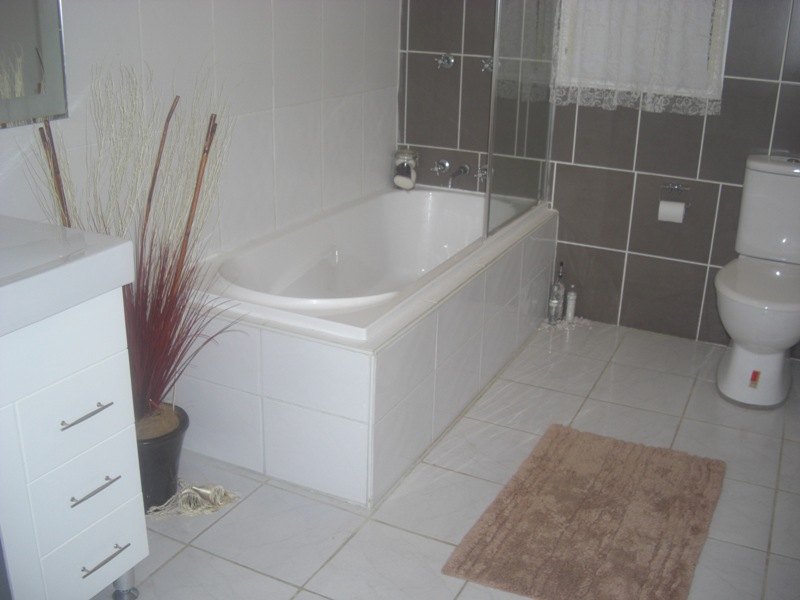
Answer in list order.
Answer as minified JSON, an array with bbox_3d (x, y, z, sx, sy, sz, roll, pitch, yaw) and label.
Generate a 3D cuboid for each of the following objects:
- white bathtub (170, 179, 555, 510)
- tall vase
[{"bbox_3d":[-0.047,0.016,3.111,0.775,0.488,1.700,11,22,24],"label":"white bathtub"},{"bbox_3d":[-0.697,0.433,2.289,0.255,0.238,0.255,1,20,-1],"label":"tall vase"}]

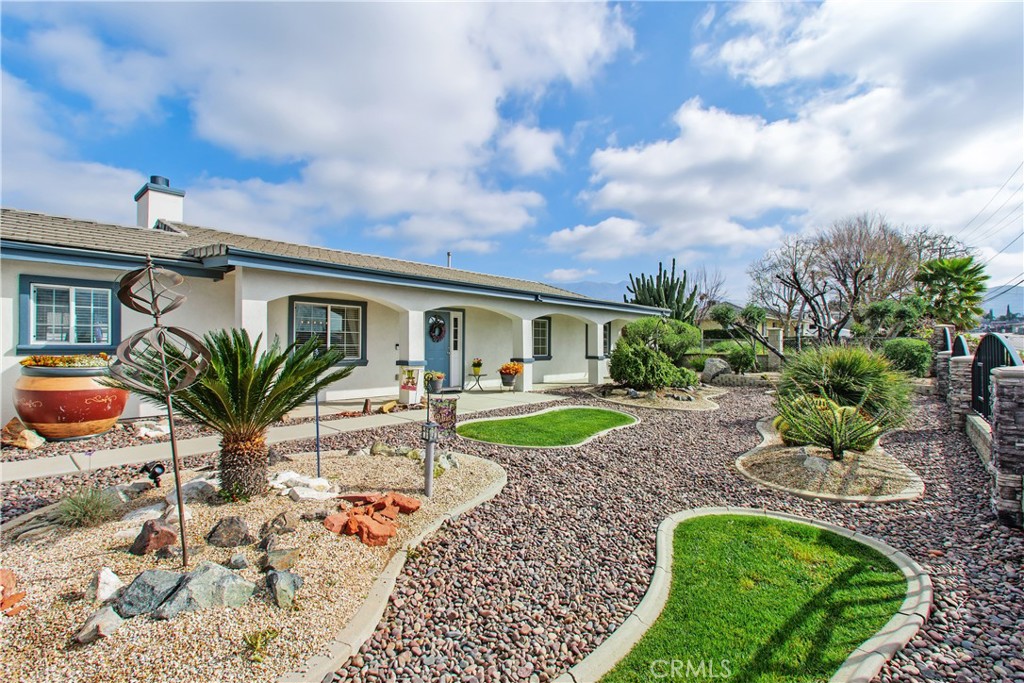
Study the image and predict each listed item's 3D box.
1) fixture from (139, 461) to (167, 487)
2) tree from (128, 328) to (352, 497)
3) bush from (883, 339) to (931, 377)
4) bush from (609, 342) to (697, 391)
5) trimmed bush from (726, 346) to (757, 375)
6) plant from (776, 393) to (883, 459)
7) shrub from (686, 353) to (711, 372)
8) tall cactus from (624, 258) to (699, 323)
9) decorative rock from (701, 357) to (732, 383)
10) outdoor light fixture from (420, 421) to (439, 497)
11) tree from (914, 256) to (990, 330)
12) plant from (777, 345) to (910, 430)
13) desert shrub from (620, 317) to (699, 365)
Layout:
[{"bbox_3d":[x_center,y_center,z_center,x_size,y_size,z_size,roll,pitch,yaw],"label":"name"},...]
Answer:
[{"bbox_3d":[-2.980,1.095,3.780,0.180,0.210,0.130,0,-1,32],"label":"fixture"},{"bbox_3d":[-2.348,0.601,3.850,1.850,1.430,1.800,0,-1,-31],"label":"tree"},{"bbox_3d":[11.384,0.461,13.100,1.250,1.120,1.200,0,-1,41],"label":"bush"},{"bbox_3d":[3.678,0.659,12.000,2.050,1.270,1.750,0,-1,17],"label":"bush"},{"bbox_3d":[7.210,0.600,14.300,0.920,0.880,0.900,0,-1,0],"label":"trimmed bush"},{"bbox_3d":[3.210,0.850,4.600,1.000,0.680,0.950,0,-1,0],"label":"plant"},{"bbox_3d":[6.500,0.740,16.000,0.900,0.680,0.800,0,-1,0],"label":"shrub"},{"bbox_3d":[6.900,-1.400,21.000,3.300,4.700,3.000,0,-1,0],"label":"tall cactus"},{"bbox_3d":[6.830,0.935,15.200,1.020,0.860,0.850,0,-1,24],"label":"decorative rock"},{"bbox_3d":[-0.680,0.964,3.750,0.135,0.630,0.135,0,-1,-10],"label":"outdoor light fixture"},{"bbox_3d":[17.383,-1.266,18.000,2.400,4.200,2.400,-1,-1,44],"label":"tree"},{"bbox_3d":[4.970,0.630,6.800,1.650,1.200,1.600,0,-1,0],"label":"plant"},{"bbox_3d":[4.405,0.148,13.500,2.250,1.800,2.000,0,-1,18],"label":"desert shrub"}]

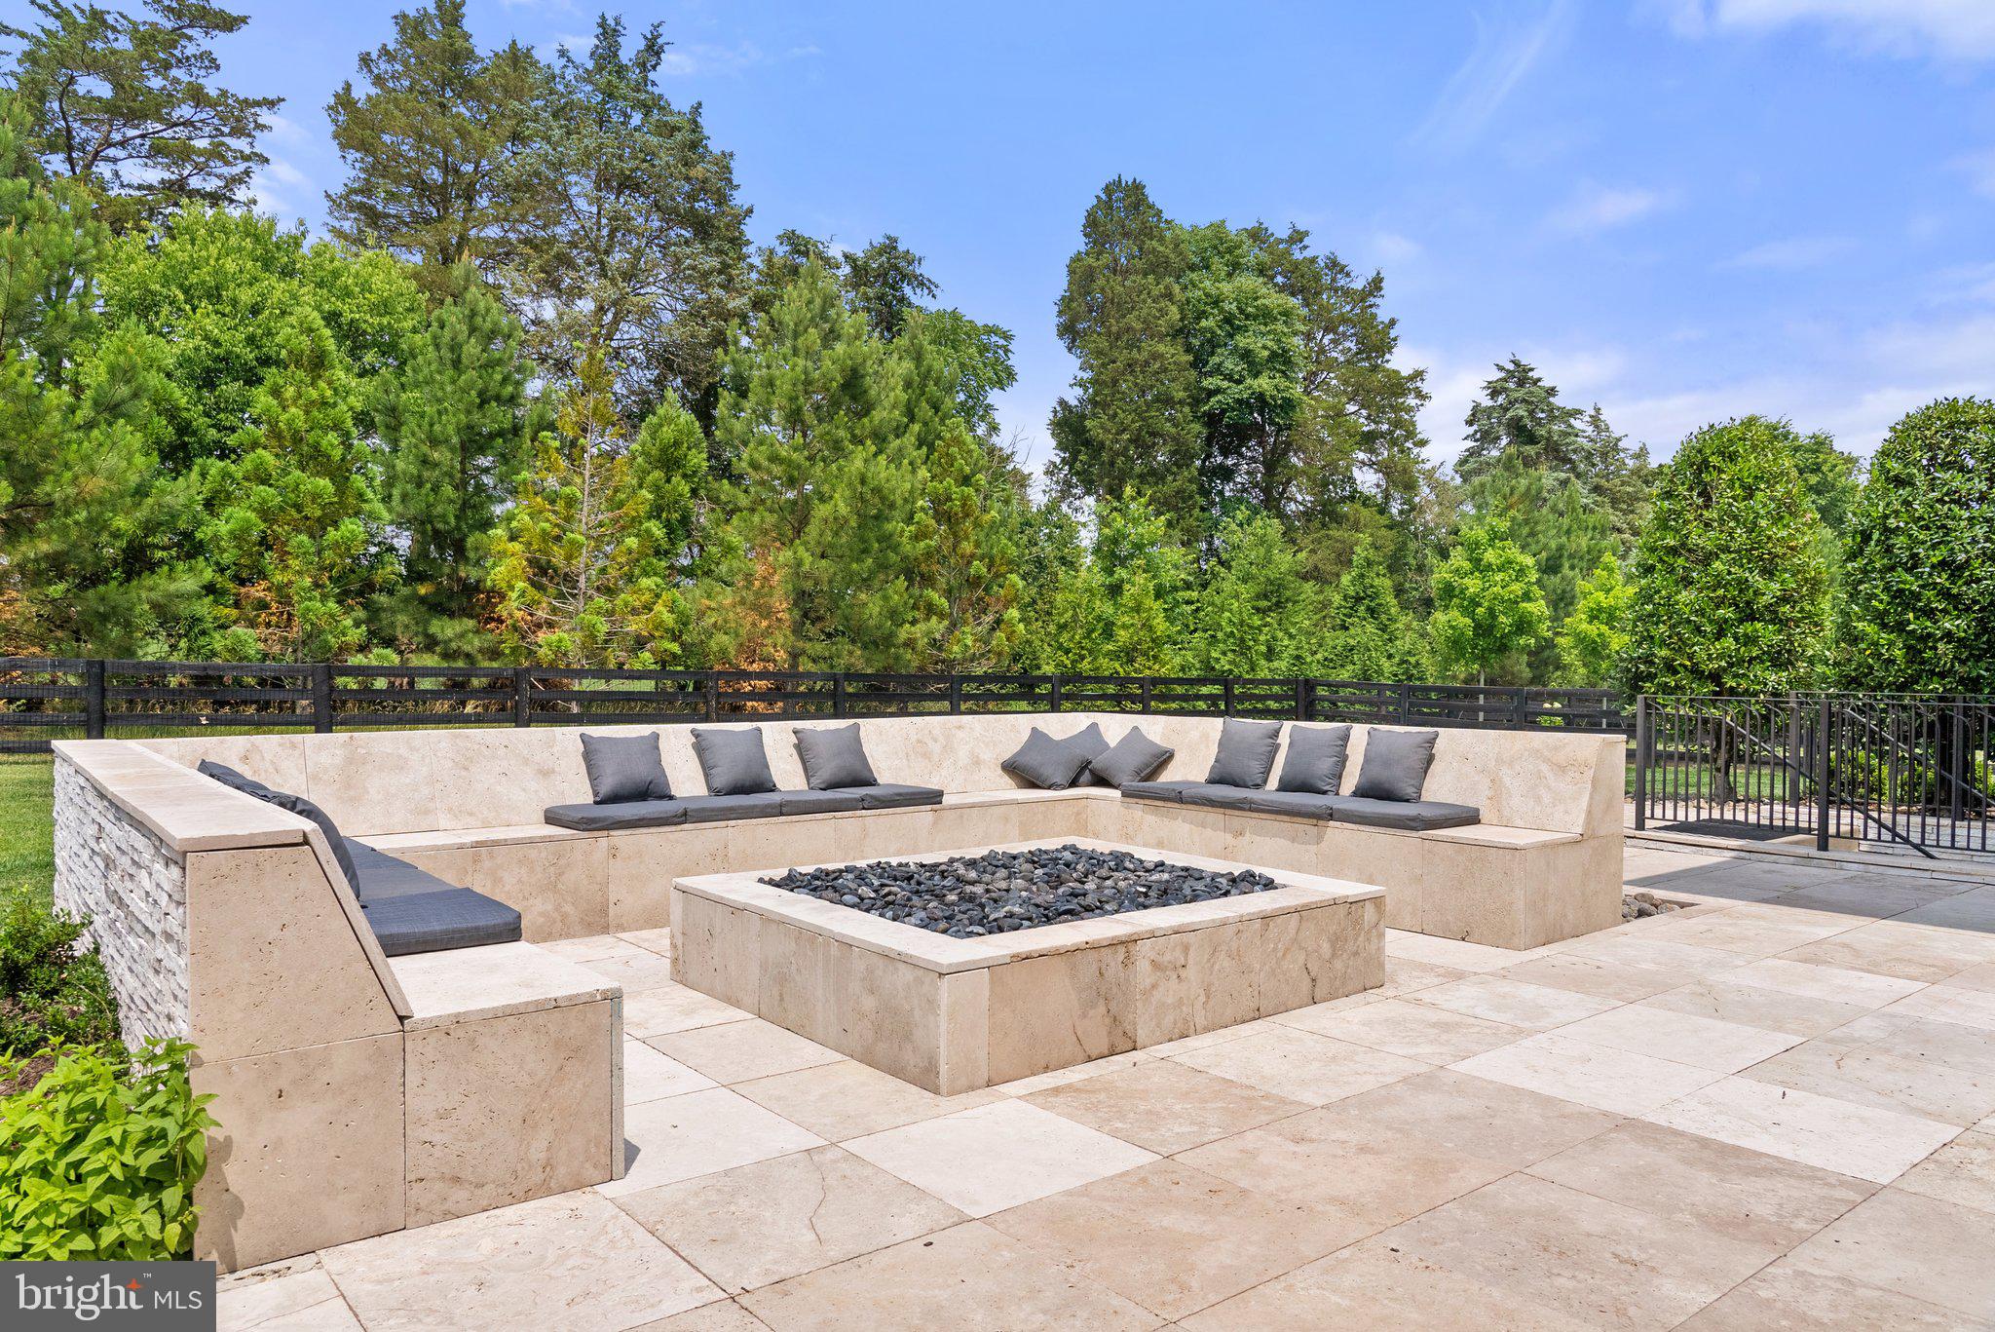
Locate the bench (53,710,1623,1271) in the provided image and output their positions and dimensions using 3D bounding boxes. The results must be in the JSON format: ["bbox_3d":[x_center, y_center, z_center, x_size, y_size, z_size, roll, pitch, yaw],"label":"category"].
[{"bbox_3d":[-0.597,0.808,6.231,6.036,0.910,4.216,0,0,-38],"label":"bench"}]

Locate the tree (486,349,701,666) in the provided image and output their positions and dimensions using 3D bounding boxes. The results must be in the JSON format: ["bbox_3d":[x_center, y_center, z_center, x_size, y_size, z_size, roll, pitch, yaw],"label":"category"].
[{"bbox_3d":[-7.740,-2.400,25.500,4.150,7.310,4.150,0,0,0],"label":"tree"}]

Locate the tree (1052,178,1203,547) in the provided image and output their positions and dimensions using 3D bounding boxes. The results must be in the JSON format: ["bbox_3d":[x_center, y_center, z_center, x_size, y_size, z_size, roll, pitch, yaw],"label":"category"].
[{"bbox_3d":[4.180,-7.130,43.000,4.990,17.260,4.990,0,0,0],"label":"tree"}]

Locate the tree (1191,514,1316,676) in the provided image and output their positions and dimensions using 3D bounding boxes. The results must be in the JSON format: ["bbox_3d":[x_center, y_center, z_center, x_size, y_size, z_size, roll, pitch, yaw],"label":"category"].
[{"bbox_3d":[6.360,-1.120,33.000,3.090,5.240,3.090,0,0,0],"label":"tree"}]

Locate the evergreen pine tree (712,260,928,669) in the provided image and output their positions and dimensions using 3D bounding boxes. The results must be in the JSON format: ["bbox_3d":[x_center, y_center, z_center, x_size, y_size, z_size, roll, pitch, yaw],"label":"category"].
[{"bbox_3d":[-3.670,-3.530,27.500,4.480,9.670,4.480,0,0,0],"label":"evergreen pine tree"}]

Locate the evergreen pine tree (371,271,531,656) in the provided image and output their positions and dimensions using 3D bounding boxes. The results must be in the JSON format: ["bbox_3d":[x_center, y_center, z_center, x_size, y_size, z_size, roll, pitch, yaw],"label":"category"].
[{"bbox_3d":[-10.470,-3.150,25.500,3.050,8.800,3.050,0,0,0],"label":"evergreen pine tree"}]

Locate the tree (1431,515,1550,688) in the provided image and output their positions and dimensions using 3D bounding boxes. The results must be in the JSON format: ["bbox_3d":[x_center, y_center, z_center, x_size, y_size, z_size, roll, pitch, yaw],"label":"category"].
[{"bbox_3d":[10.700,-0.790,29.000,2.620,4.780,2.620,0,0,0],"label":"tree"}]

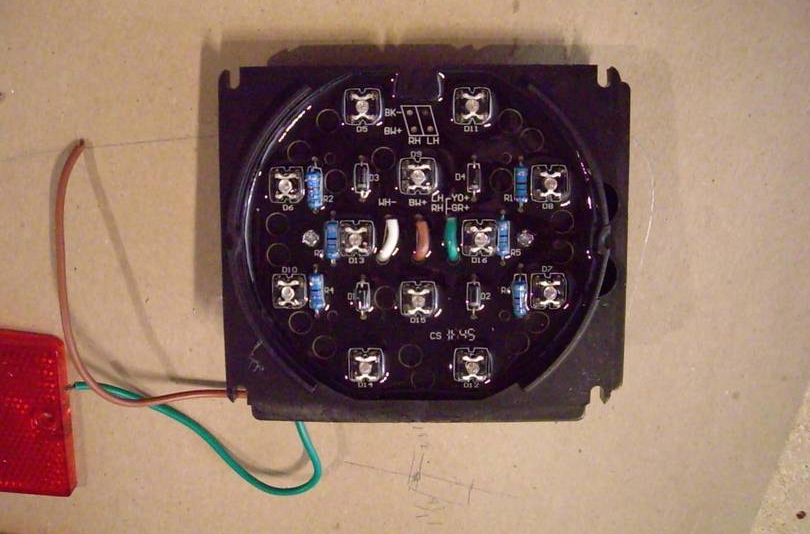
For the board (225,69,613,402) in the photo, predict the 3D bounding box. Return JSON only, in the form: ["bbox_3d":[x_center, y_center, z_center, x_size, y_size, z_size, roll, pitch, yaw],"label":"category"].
[{"bbox_3d":[0.003,-0.006,0.182,0.077,0.014,0.067,0,97,2],"label":"board"}]

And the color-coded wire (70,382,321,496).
[{"bbox_3d":[-0.050,0.041,0.211,0.061,0.009,0.026,1,104,3],"label":"color-coded wire"}]

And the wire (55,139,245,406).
[{"bbox_3d":[-0.058,0.002,0.201,0.042,0.012,0.061,1,104,3],"label":"wire"}]

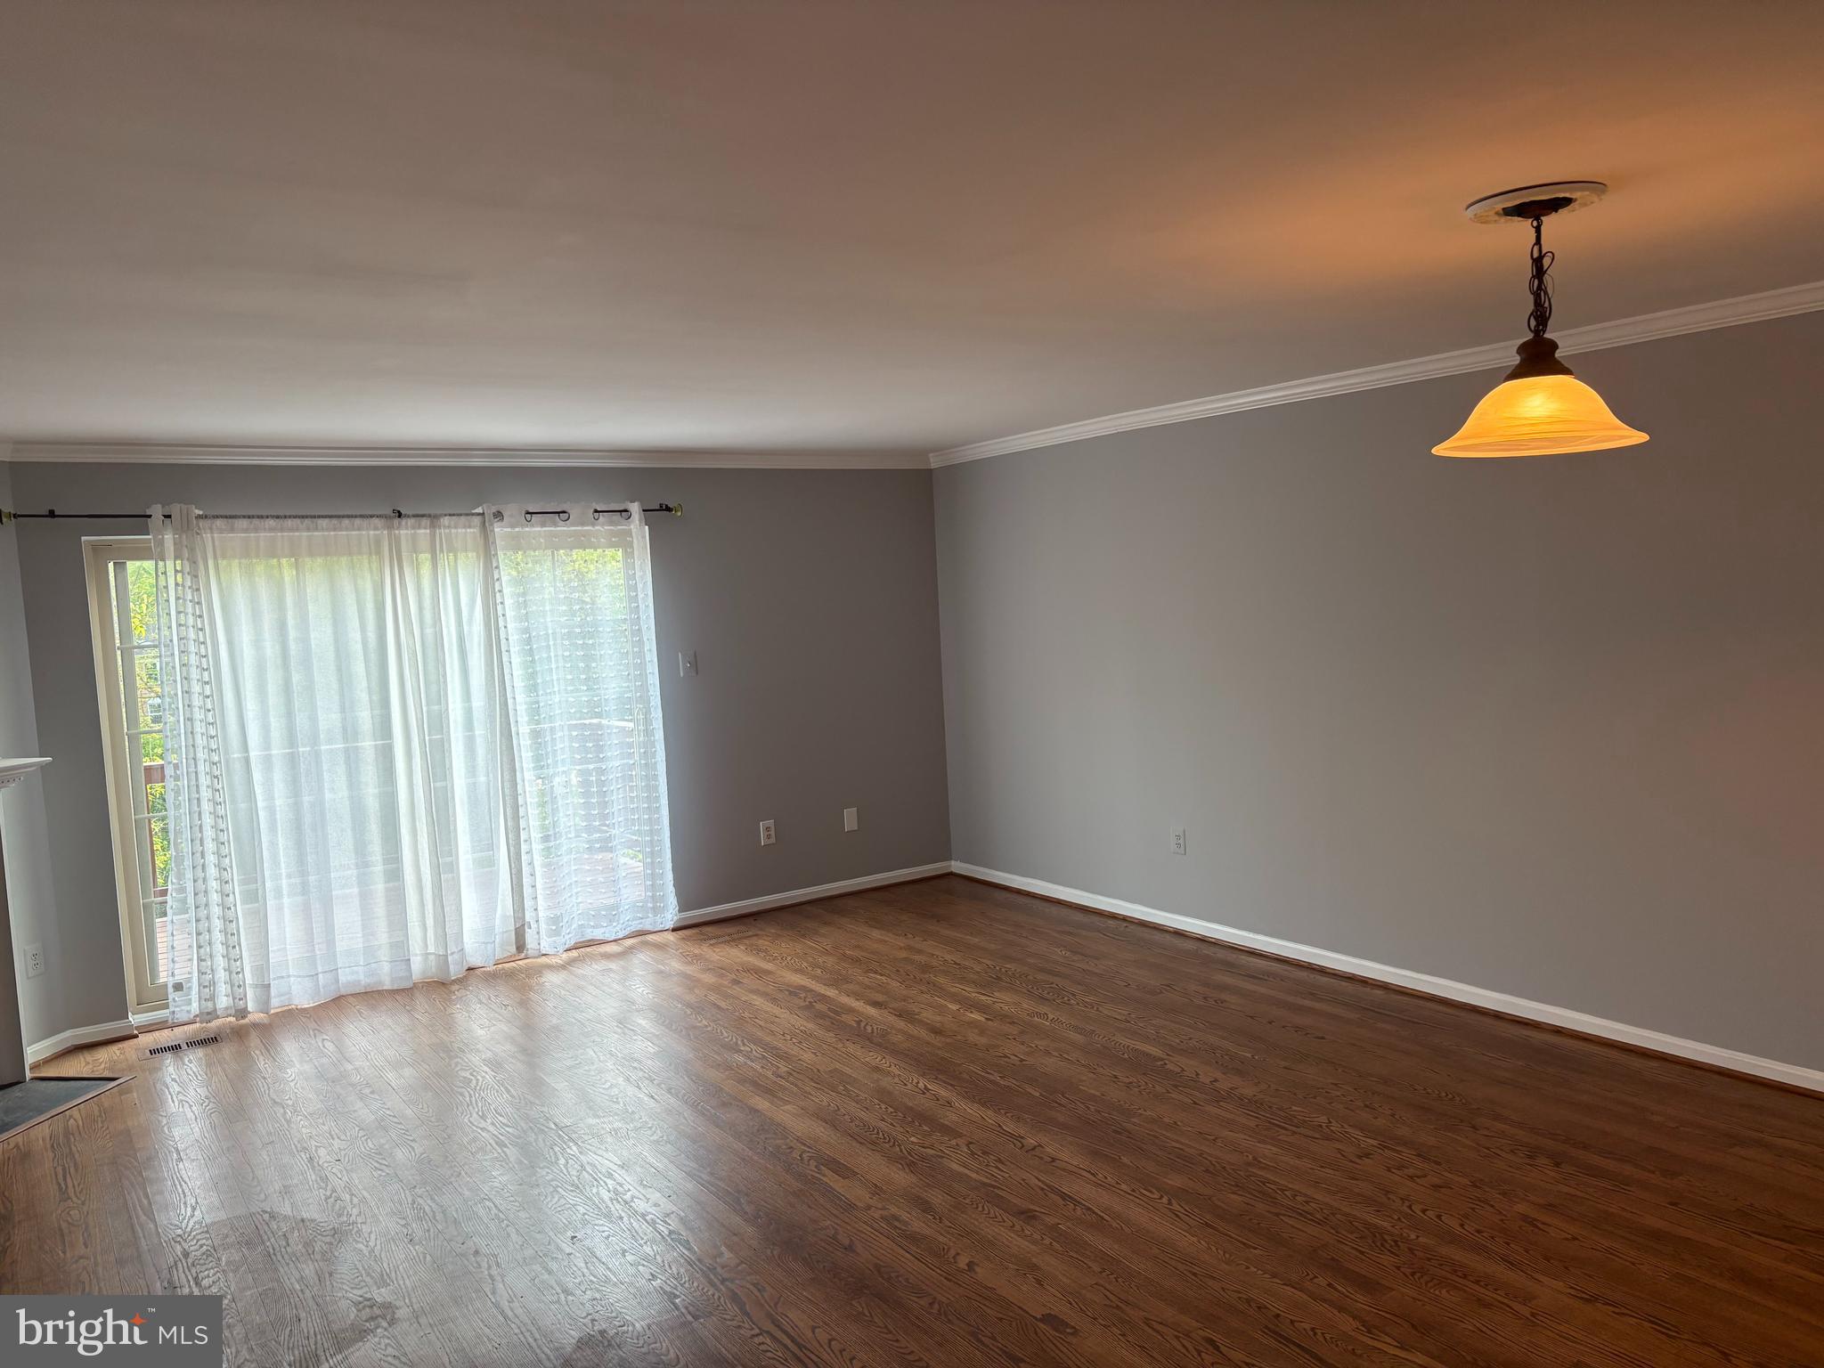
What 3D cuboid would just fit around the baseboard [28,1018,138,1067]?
[{"bbox_3d":[-3.379,1.445,5.561,0.117,0.075,0.418,-1,5,31],"label":"baseboard"}]

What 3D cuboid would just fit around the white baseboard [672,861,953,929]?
[{"bbox_3d":[-0.490,1.143,7.515,1.748,0.075,0.022,-6,5,-33],"label":"white baseboard"}]

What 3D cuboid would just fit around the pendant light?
[{"bbox_3d":[1.270,-0.730,2.785,0.405,0.513,0.405,-6,5,-33],"label":"pendant light"}]

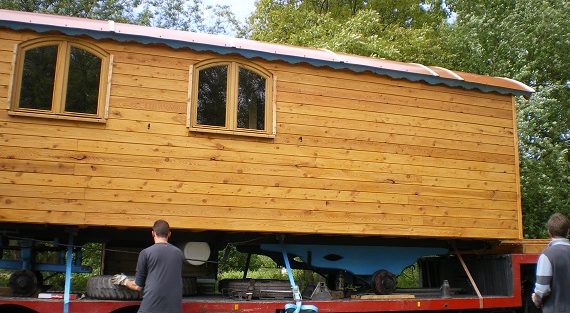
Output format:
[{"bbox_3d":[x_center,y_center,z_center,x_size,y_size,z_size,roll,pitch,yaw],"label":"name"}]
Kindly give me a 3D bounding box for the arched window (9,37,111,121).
[{"bbox_3d":[-2.463,-0.874,6.573,1.032,0.955,0.100,4,-10,-19],"label":"arched window"}]

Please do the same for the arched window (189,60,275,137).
[{"bbox_3d":[-0.627,-0.726,7.221,1.070,0.961,0.100,4,-10,-19],"label":"arched window"}]

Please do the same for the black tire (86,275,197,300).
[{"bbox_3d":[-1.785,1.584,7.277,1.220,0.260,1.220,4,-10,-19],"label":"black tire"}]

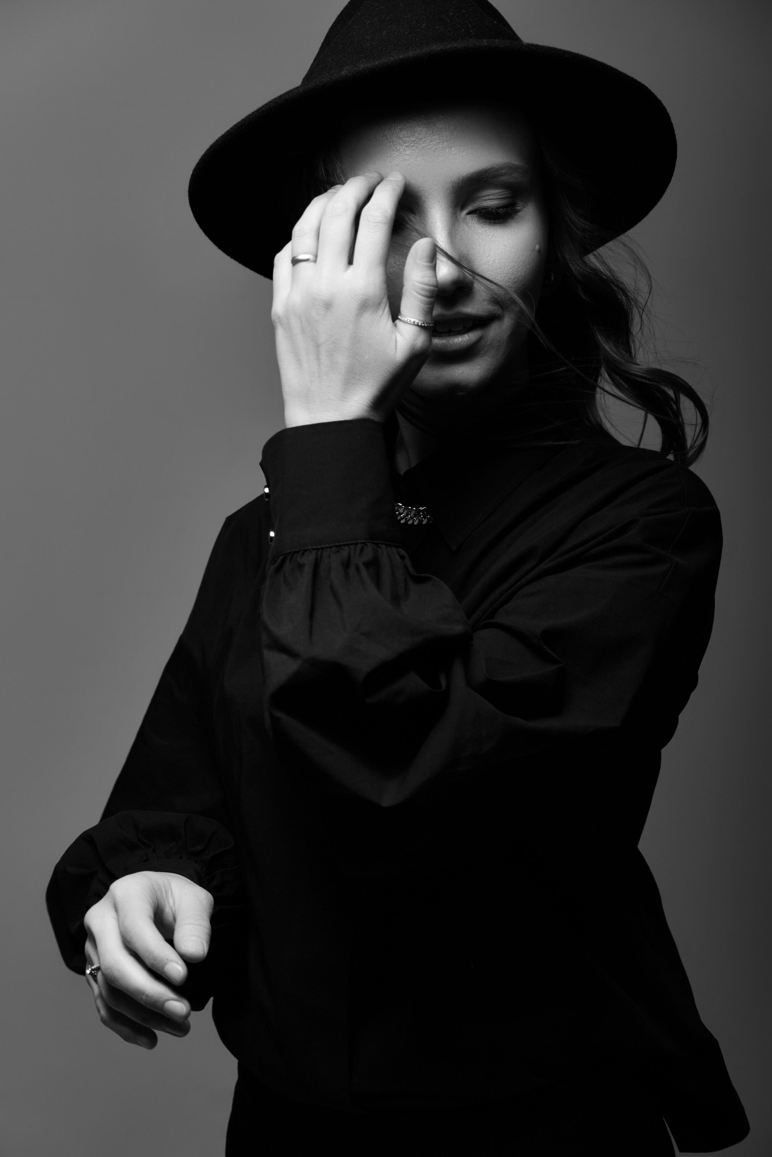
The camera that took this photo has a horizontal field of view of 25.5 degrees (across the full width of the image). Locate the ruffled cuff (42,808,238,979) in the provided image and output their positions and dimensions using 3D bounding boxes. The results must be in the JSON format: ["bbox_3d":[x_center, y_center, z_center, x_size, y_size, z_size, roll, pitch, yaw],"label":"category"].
[{"bbox_3d":[-0.157,0.211,1.110,0.125,0.117,0.100,-1,9,-5],"label":"ruffled cuff"}]

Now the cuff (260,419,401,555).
[{"bbox_3d":[-0.033,-0.055,1.040,0.080,0.081,0.065,-6,-3,6],"label":"cuff"}]

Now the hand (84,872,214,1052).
[{"bbox_3d":[-0.149,0.238,1.070,0.083,0.100,0.122,0,16,-5],"label":"hand"}]

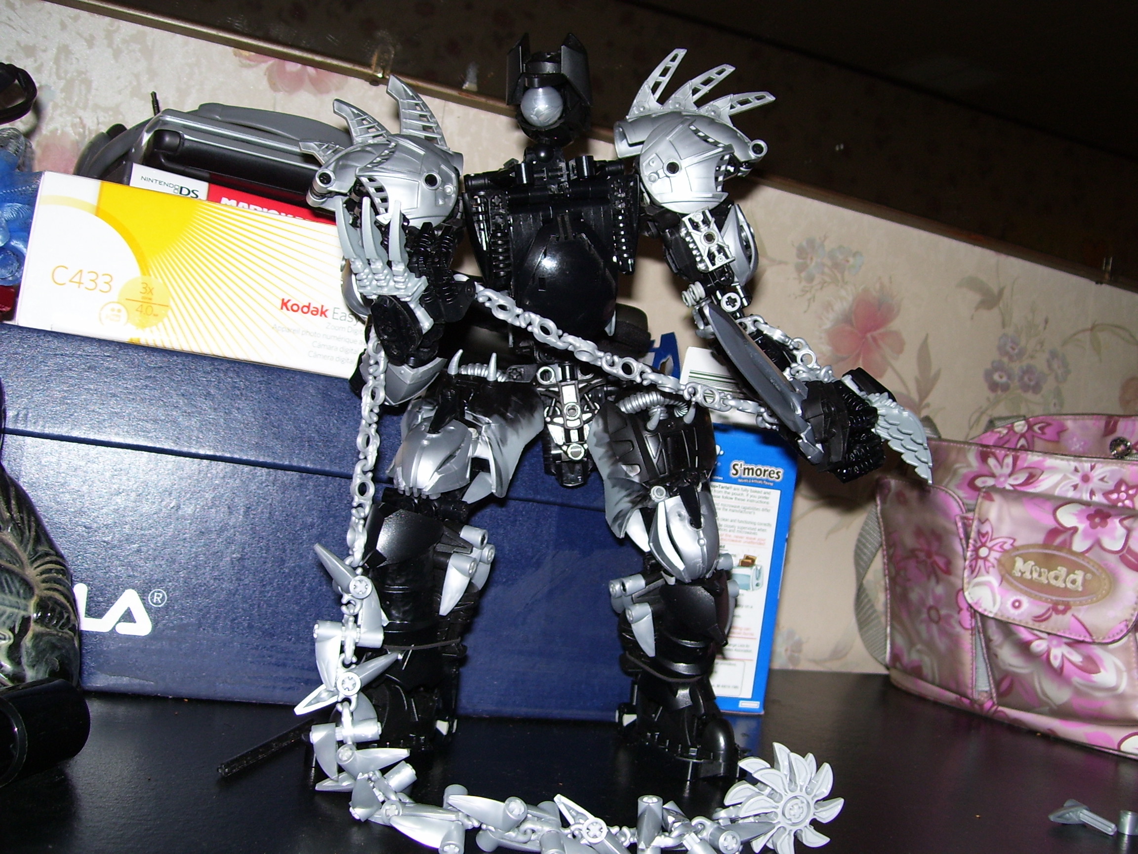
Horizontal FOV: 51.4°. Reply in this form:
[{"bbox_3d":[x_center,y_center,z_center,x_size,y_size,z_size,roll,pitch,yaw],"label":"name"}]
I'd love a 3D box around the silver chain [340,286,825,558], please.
[{"bbox_3d":[0.011,0.002,0.432,0.182,0.110,0.055,8,-3,-13],"label":"silver chain"}]

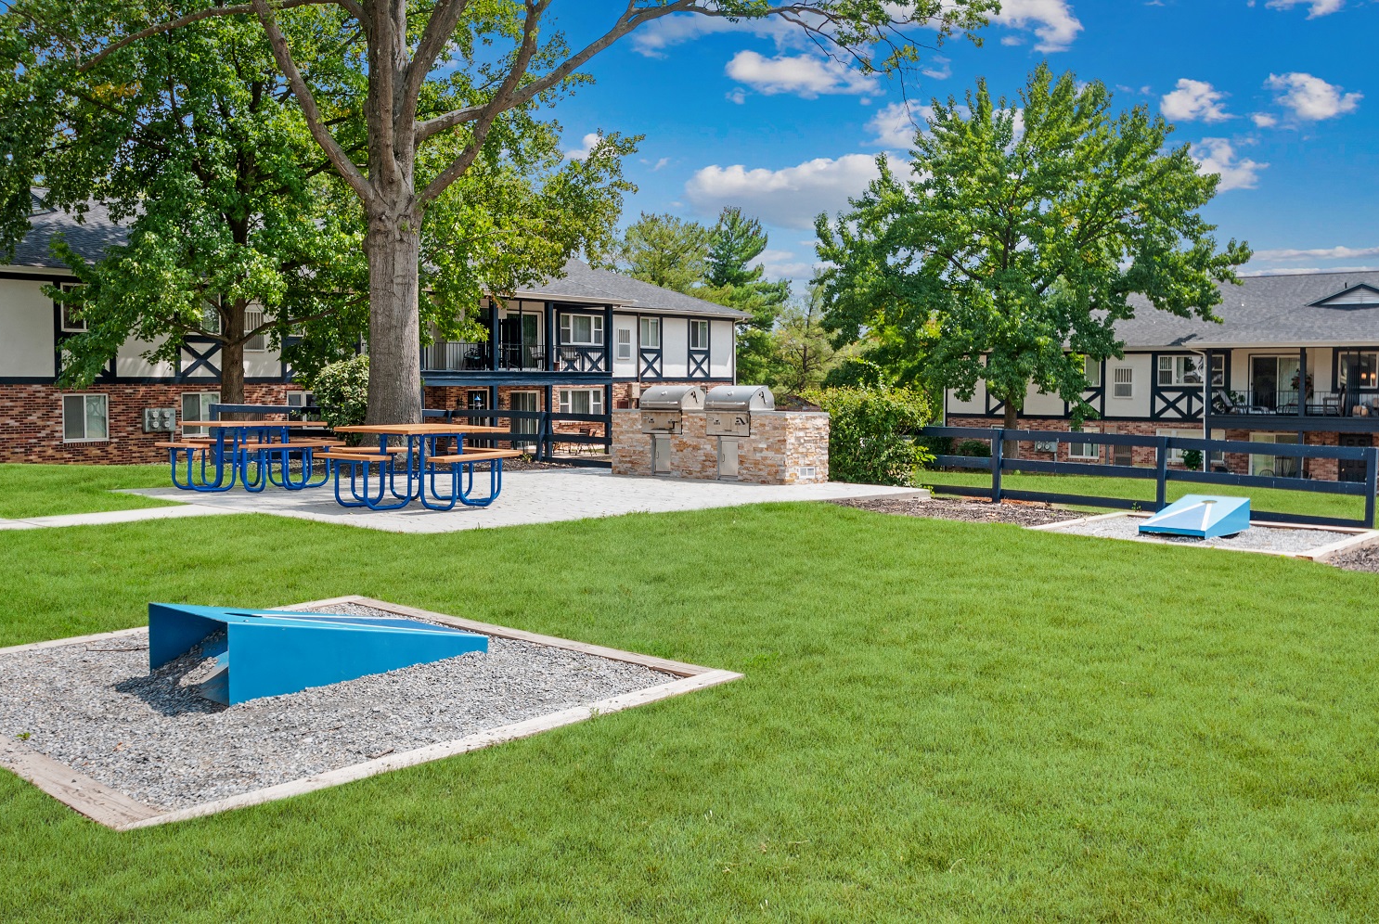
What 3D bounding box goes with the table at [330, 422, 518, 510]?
[{"bbox_3d":[-2.660,0.033,11.879,1.880,0.770,1.880,3,5,39],"label":"table"}]

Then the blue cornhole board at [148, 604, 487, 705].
[{"bbox_3d":[-1.525,0.702,5.059,0.610,0.300,1.220,3,5,41],"label":"blue cornhole board"}]

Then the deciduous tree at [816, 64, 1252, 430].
[{"bbox_3d":[11.437,-6.426,40.158,14.700,13.700,14.000,0,4,0],"label":"deciduous tree"}]

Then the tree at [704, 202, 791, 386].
[{"bbox_3d":[2.885,-6.880,61.676,5.200,13.000,5.200,0,4,0],"label":"tree"}]

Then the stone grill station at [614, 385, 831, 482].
[{"bbox_3d":[0.331,-0.394,15.562,2.852,1.200,1.004,3,5,40],"label":"stone grill station"}]

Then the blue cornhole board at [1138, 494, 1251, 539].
[{"bbox_3d":[4.930,0.520,11.652,0.610,0.300,1.220,4,5,42],"label":"blue cornhole board"}]

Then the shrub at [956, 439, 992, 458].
[{"bbox_3d":[10.632,-0.261,44.584,1.500,1.150,1.400,0,4,0],"label":"shrub"}]

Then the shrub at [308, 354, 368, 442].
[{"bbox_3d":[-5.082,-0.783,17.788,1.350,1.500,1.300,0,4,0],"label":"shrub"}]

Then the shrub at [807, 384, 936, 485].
[{"bbox_3d":[2.316,-0.375,15.310,1.650,1.280,1.350,3,5,39],"label":"shrub"}]

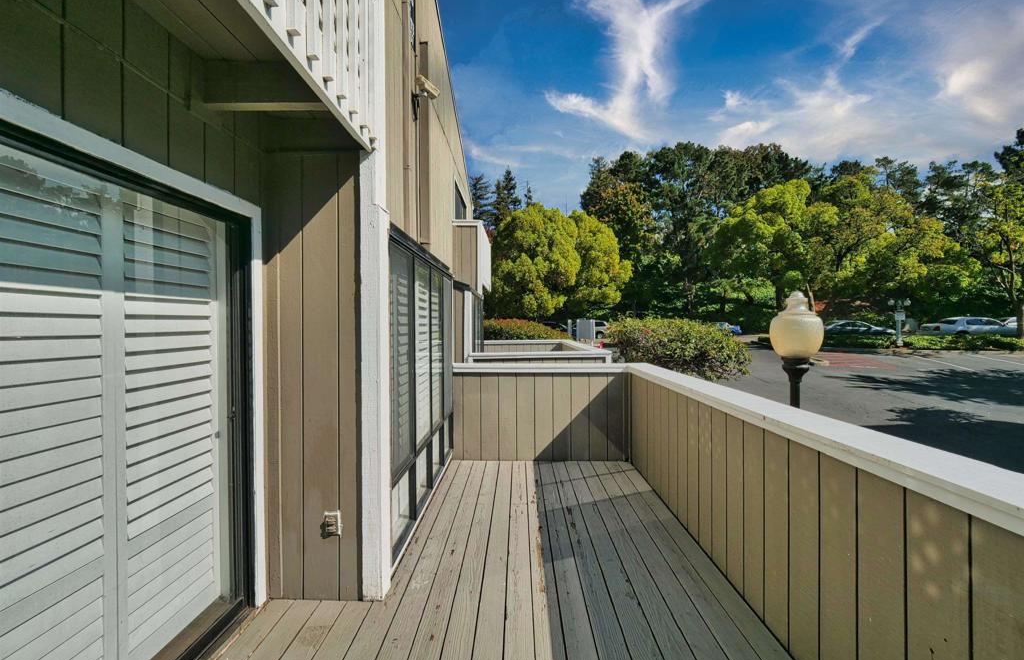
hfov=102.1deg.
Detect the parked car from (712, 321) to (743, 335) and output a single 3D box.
[{"bbox_3d":[21.900,-0.053,43.500,4.600,1.450,1.800,0,0,10],"label":"parked car"}]

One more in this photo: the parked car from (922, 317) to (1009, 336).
[{"bbox_3d":[27.200,-0.006,24.500,4.750,1.400,1.820,0,0,9],"label":"parked car"}]

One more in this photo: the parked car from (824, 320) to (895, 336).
[{"bbox_3d":[23.200,0.112,28.400,4.750,1.450,1.820,0,0,8],"label":"parked car"}]

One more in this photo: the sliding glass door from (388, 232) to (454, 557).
[{"bbox_3d":[-0.725,0.400,3.570,0.100,1.970,2.200,0,0,1],"label":"sliding glass door"}]

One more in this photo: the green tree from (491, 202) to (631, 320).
[{"bbox_3d":[3.300,-3.898,29.000,9.600,9.500,9.000,0,0,0],"label":"green tree"}]

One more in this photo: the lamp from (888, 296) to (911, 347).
[{"bbox_3d":[18.250,-0.264,19.500,1.000,2.250,0.350,0,0,0],"label":"lamp"}]

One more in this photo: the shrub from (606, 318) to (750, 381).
[{"bbox_3d":[3.120,0.501,8.000,2.600,1.450,2.300,0,0,0],"label":"shrub"}]

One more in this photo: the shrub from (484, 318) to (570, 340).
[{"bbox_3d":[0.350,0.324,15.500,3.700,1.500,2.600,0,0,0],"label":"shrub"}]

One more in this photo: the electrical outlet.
[{"bbox_3d":[-0.985,1.065,2.275,0.090,0.130,0.055,0,0,0],"label":"electrical outlet"}]

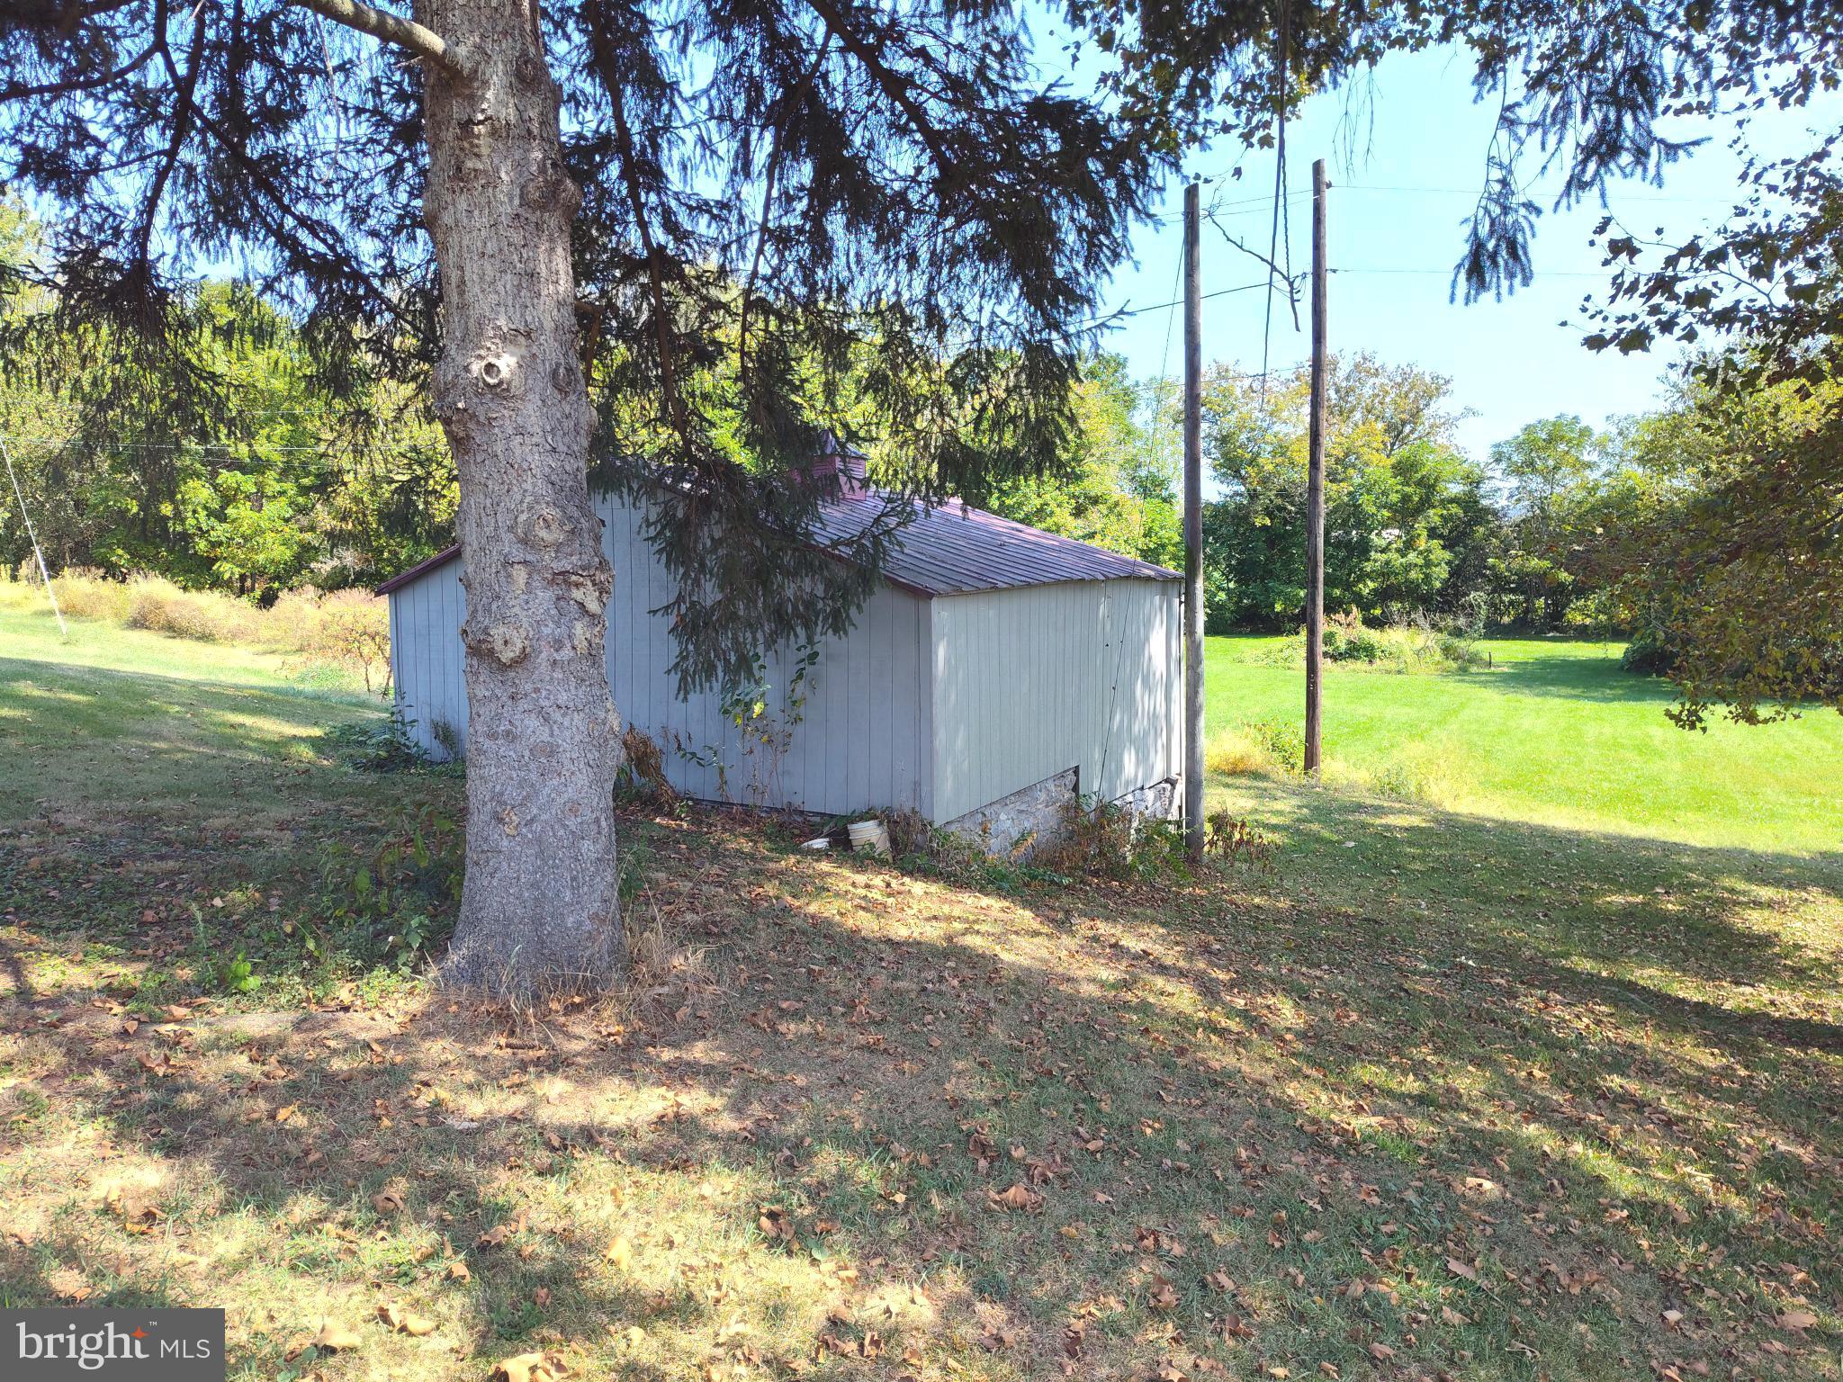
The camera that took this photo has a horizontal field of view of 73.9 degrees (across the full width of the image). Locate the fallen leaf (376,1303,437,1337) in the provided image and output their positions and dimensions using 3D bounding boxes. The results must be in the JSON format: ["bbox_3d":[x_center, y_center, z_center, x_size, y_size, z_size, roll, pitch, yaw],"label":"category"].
[{"bbox_3d":[-1.086,1.326,2.584,0.125,0.040,0.075,0,6,0],"label":"fallen leaf"}]

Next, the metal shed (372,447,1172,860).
[{"bbox_3d":[-1.139,-0.454,13.721,6.520,3.947,6.488,4,7,29],"label":"metal shed"}]

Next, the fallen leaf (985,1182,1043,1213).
[{"bbox_3d":[0.253,1.378,3.330,0.153,0.042,0.090,0,6,0],"label":"fallen leaf"}]

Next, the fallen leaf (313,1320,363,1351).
[{"bbox_3d":[-1.200,1.325,2.517,0.100,0.035,0.070,0,6,0],"label":"fallen leaf"}]

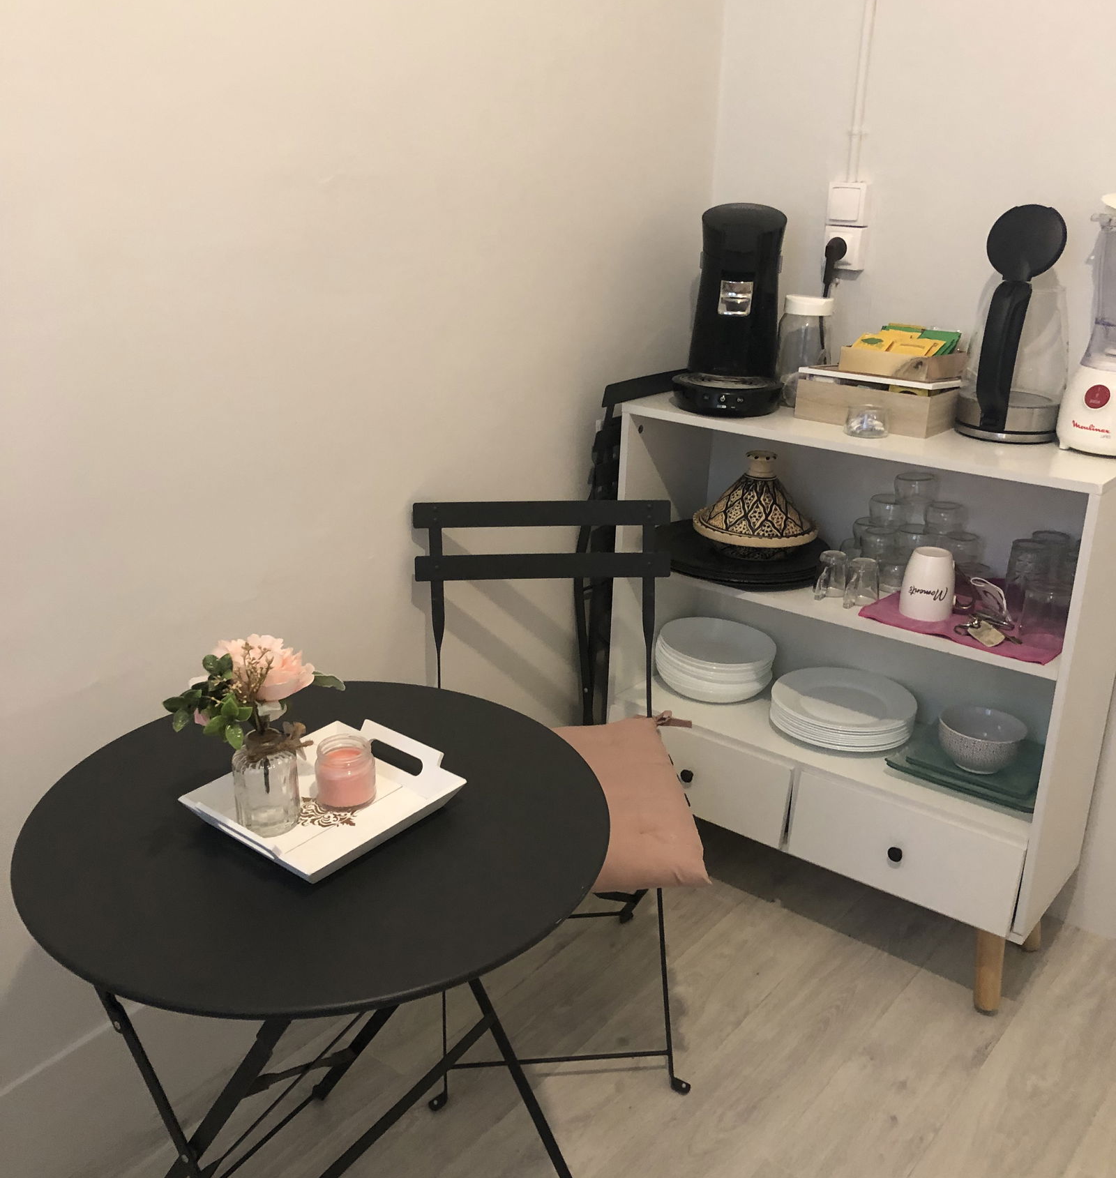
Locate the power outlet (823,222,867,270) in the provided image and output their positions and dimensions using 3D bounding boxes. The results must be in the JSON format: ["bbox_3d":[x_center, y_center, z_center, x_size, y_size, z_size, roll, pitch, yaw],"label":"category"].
[{"bbox_3d":[0.541,-0.642,2.262,0.074,0.076,0.030,16,25,35],"label":"power outlet"}]

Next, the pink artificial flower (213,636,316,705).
[{"bbox_3d":[-0.287,0.078,1.172,0.100,0.065,0.091,-4,21,-14],"label":"pink artificial flower"}]

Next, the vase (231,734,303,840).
[{"bbox_3d":[-0.298,0.193,1.218,0.069,0.095,0.069,1,20,0],"label":"vase"}]

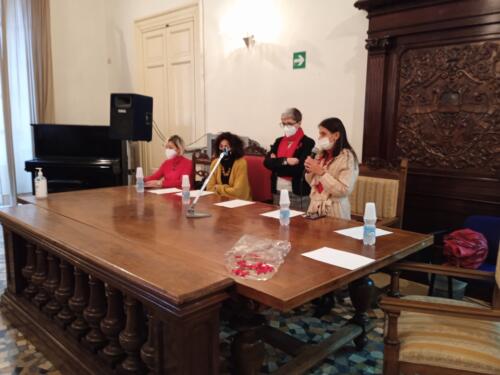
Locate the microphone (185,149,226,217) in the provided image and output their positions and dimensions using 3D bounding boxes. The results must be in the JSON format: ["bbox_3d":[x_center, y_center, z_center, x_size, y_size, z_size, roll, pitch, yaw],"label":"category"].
[{"bbox_3d":[-0.311,-0.038,2.991,0.318,0.485,0.170,-4,9,-27],"label":"microphone"}]

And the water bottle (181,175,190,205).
[{"bbox_3d":[-0.549,0.016,3.469,0.070,0.240,0.070,0,8,0],"label":"water bottle"}]

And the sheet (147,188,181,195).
[{"bbox_3d":[-0.855,0.038,4.129,0.210,0.005,0.297,8,11,44],"label":"sheet"}]

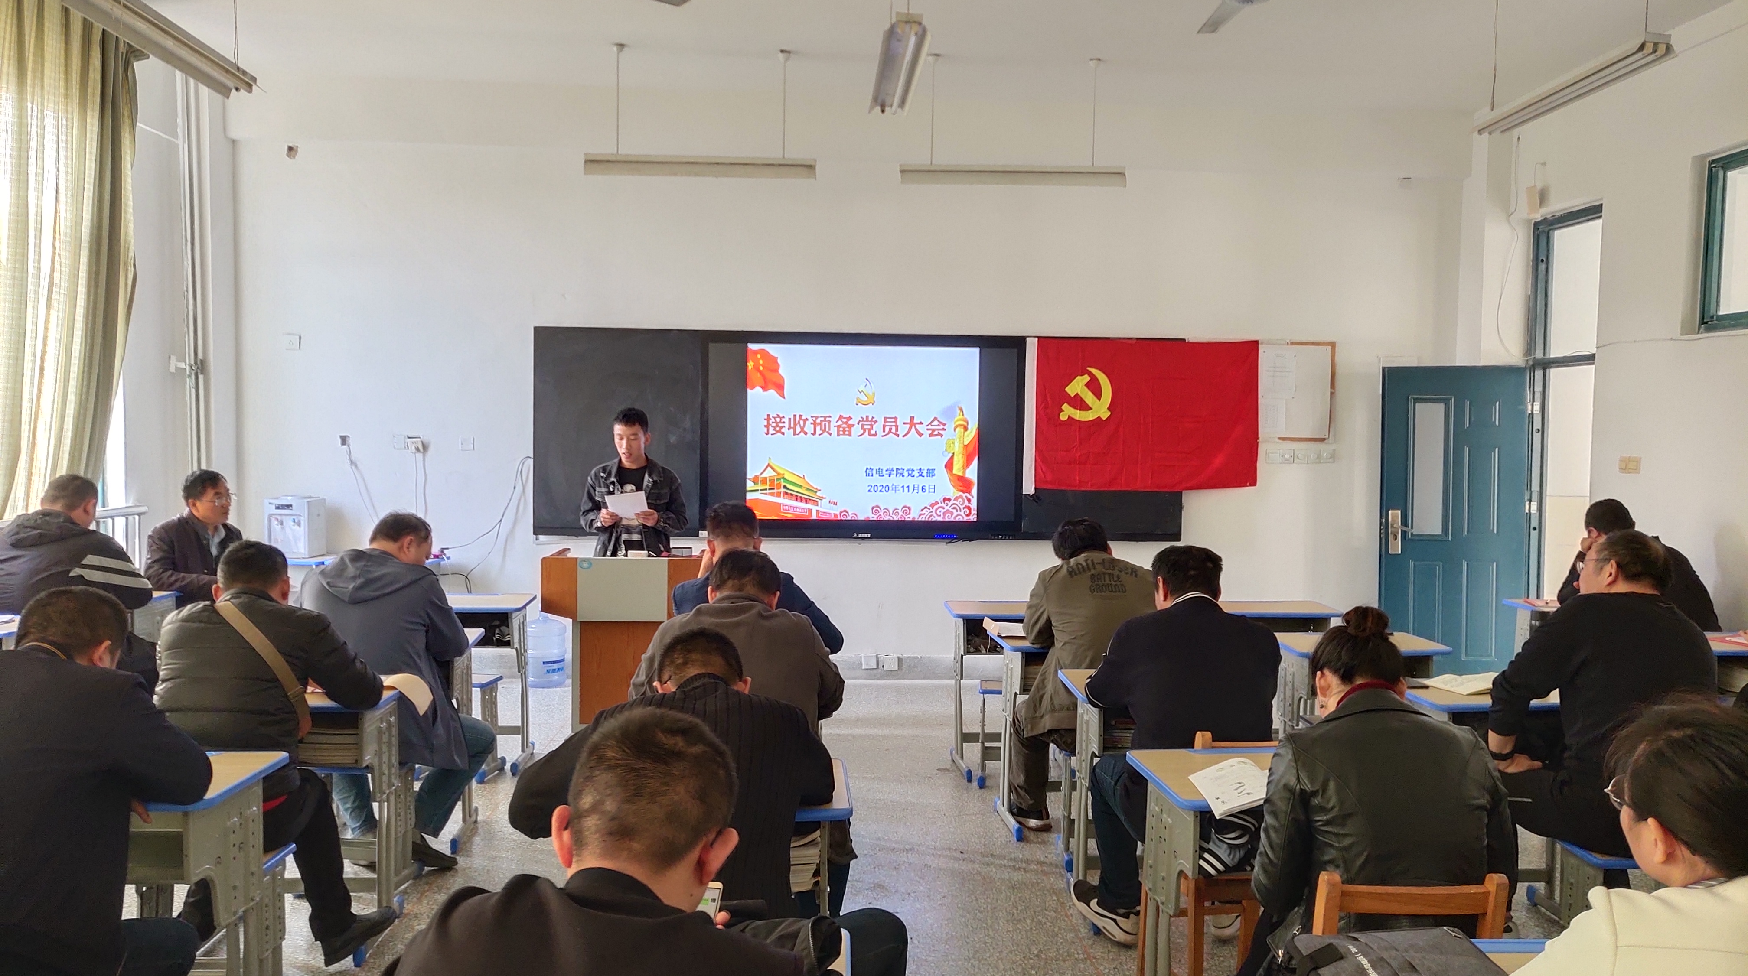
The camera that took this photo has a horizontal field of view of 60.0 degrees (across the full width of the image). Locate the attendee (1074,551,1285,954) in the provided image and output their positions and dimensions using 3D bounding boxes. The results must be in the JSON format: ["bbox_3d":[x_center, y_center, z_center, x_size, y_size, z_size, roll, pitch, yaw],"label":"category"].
[{"bbox_3d":[0.788,0.727,4.113,0.530,1.160,0.750,0,2,-8],"label":"attendee"}]

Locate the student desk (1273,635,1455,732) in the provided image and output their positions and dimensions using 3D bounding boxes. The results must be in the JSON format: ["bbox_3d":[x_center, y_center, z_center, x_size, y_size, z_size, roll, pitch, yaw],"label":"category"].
[{"bbox_3d":[1.956,1.003,6.157,0.600,0.750,0.500,0,2,-3],"label":"student desk"}]

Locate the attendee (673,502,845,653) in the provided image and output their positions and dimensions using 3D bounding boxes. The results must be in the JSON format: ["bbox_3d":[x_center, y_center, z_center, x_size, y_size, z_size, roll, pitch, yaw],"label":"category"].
[{"bbox_3d":[-0.412,0.661,5.156,0.580,1.200,0.750,1,1,-3],"label":"attendee"}]

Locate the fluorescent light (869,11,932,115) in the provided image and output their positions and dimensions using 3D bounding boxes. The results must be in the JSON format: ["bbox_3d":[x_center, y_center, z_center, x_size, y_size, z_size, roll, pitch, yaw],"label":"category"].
[{"bbox_3d":[0.077,-1.443,5.216,0.170,0.090,1.270,1,3,-3],"label":"fluorescent light"}]

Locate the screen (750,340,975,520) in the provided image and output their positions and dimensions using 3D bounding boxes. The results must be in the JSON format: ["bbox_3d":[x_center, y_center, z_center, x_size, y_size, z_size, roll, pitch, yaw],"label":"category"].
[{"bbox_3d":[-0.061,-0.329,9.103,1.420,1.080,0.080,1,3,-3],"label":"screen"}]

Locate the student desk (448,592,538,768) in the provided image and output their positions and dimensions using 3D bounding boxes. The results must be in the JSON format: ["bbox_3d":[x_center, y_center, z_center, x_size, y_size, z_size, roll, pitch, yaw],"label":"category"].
[{"bbox_3d":[-1.823,0.849,6.566,0.620,0.720,0.480,1,1,-3],"label":"student desk"}]

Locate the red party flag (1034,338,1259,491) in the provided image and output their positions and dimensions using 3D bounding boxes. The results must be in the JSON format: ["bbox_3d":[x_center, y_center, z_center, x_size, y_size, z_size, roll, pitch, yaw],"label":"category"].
[{"bbox_3d":[1.651,-0.440,9.150,1.390,0.930,0.040,1,1,-3],"label":"red party flag"}]

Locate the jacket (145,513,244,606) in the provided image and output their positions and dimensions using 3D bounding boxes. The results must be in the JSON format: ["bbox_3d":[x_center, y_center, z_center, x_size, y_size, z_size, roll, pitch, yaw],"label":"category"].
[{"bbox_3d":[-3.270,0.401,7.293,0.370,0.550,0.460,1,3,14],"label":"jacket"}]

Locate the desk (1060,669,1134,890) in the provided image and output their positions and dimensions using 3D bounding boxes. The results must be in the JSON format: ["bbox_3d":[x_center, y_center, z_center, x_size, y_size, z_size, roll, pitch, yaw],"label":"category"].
[{"bbox_3d":[0.977,1.048,5.187,0.610,0.750,0.480,1,3,-3],"label":"desk"}]

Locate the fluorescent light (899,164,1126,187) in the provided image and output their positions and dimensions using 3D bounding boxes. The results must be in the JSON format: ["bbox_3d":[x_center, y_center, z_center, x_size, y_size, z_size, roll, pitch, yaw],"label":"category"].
[{"bbox_3d":[0.772,-1.728,8.395,1.260,0.110,0.160,0,2,-3],"label":"fluorescent light"}]

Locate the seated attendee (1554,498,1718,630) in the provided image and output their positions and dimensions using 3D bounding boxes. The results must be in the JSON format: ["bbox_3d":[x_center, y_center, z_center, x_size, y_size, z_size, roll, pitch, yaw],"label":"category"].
[{"bbox_3d":[3.503,0.690,7.017,0.600,1.290,0.720,-1,3,-23],"label":"seated attendee"}]

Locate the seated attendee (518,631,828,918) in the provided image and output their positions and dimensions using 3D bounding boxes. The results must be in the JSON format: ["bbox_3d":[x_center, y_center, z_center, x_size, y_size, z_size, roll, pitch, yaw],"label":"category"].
[{"bbox_3d":[-0.378,0.800,2.928,0.640,1.050,0.780,1,1,-3],"label":"seated attendee"}]

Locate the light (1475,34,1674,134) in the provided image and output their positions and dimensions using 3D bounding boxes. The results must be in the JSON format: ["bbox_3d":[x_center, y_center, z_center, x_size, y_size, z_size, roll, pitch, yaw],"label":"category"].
[{"bbox_3d":[2.968,-1.721,6.464,0.180,0.100,1.380,1,1,-3],"label":"light"}]

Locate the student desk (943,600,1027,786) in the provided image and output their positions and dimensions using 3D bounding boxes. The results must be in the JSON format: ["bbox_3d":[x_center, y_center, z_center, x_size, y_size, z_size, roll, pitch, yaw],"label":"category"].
[{"bbox_3d":[0.661,0.951,7.228,0.600,0.750,0.500,0,2,-3],"label":"student desk"}]

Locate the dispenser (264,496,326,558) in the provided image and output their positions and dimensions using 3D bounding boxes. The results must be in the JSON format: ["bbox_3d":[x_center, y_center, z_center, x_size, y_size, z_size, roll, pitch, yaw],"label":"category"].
[{"bbox_3d":[-3.541,0.239,9.268,0.280,0.385,0.300,0,2,-3],"label":"dispenser"}]

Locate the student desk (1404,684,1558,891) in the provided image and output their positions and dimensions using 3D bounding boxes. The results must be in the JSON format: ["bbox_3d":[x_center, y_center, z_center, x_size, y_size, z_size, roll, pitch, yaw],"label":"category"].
[{"bbox_3d":[2.117,1.066,5.100,0.610,0.750,0.480,1,3,-3],"label":"student desk"}]

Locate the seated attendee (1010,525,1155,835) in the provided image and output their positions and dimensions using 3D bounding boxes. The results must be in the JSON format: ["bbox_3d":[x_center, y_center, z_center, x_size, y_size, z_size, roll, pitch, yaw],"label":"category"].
[{"bbox_3d":[0.788,0.746,5.663,0.500,1.280,0.900,0,2,-3],"label":"seated attendee"}]

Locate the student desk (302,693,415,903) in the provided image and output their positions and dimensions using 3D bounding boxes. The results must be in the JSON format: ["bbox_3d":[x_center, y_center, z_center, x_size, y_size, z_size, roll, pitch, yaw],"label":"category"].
[{"bbox_3d":[-1.795,1.019,4.692,0.600,0.760,0.500,0,2,-3],"label":"student desk"}]

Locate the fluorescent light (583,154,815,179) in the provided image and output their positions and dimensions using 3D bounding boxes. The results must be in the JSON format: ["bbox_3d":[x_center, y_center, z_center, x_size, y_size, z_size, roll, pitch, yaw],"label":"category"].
[{"bbox_3d":[-0.909,-1.689,7.964,1.230,0.125,0.150,1,3,-3],"label":"fluorescent light"}]

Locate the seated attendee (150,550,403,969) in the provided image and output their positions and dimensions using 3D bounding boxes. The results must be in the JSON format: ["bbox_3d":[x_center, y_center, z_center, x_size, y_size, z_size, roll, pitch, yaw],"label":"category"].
[{"bbox_3d":[-1.681,0.785,4.288,0.520,1.260,0.950,0,2,-3],"label":"seated attendee"}]

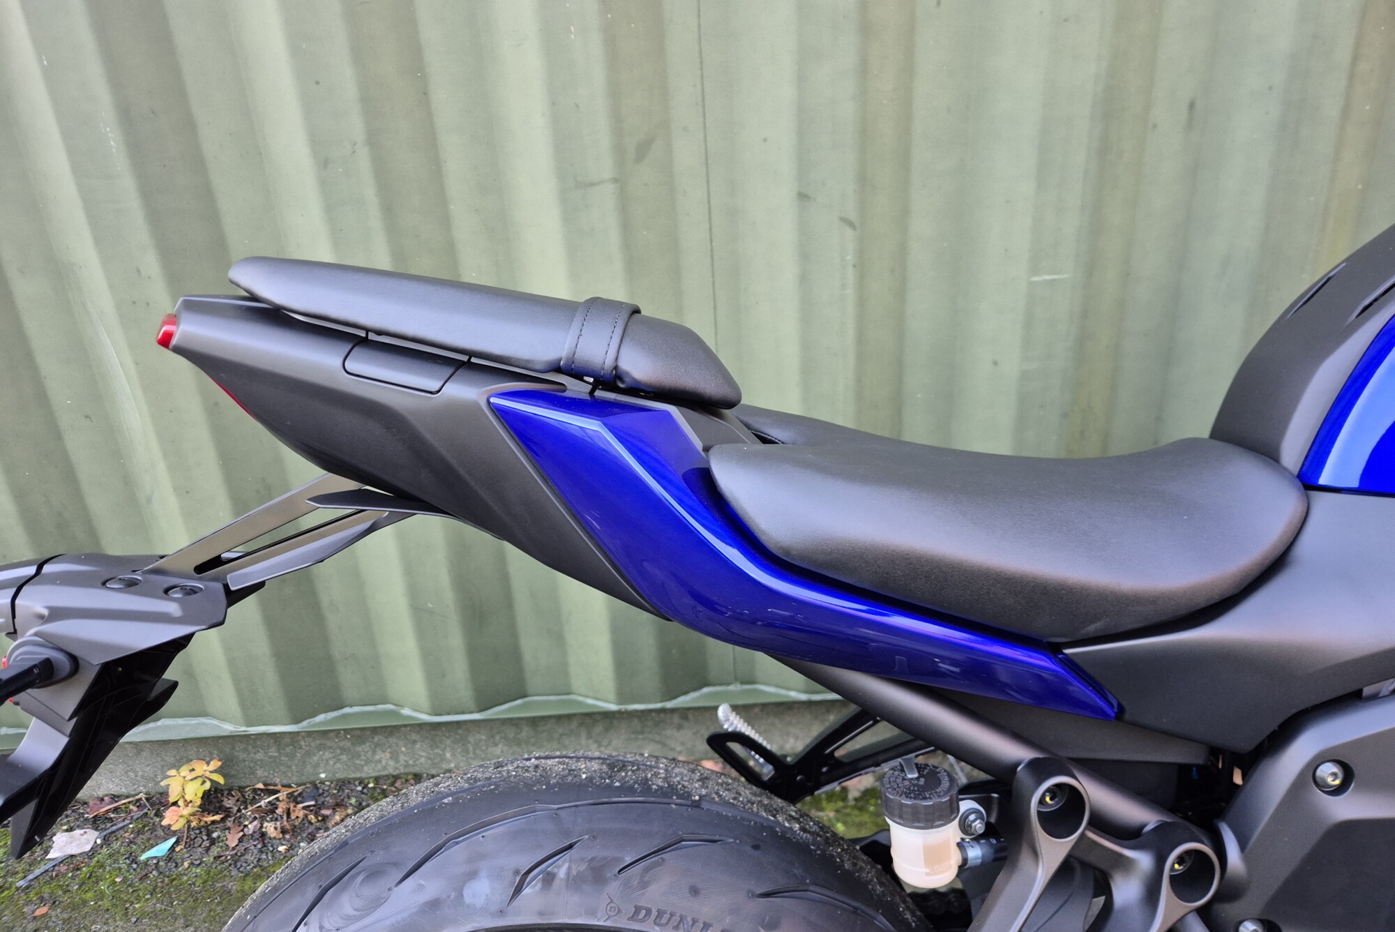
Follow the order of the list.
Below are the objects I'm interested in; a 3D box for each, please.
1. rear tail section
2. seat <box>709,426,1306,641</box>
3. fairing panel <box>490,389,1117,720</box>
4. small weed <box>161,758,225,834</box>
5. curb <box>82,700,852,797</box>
[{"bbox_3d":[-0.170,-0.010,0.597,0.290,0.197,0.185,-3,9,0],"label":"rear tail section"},{"bbox_3d":[0.186,0.027,0.611,0.352,0.120,0.260,-3,9,0],"label":"seat"},{"bbox_3d":[0.060,0.054,0.514,0.341,0.191,0.078,-3,9,0],"label":"fairing panel"},{"bbox_3d":[-0.754,0.507,1.393,0.085,0.100,0.075,-4,23,-1],"label":"small weed"},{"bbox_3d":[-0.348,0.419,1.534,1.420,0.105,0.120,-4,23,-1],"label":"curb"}]

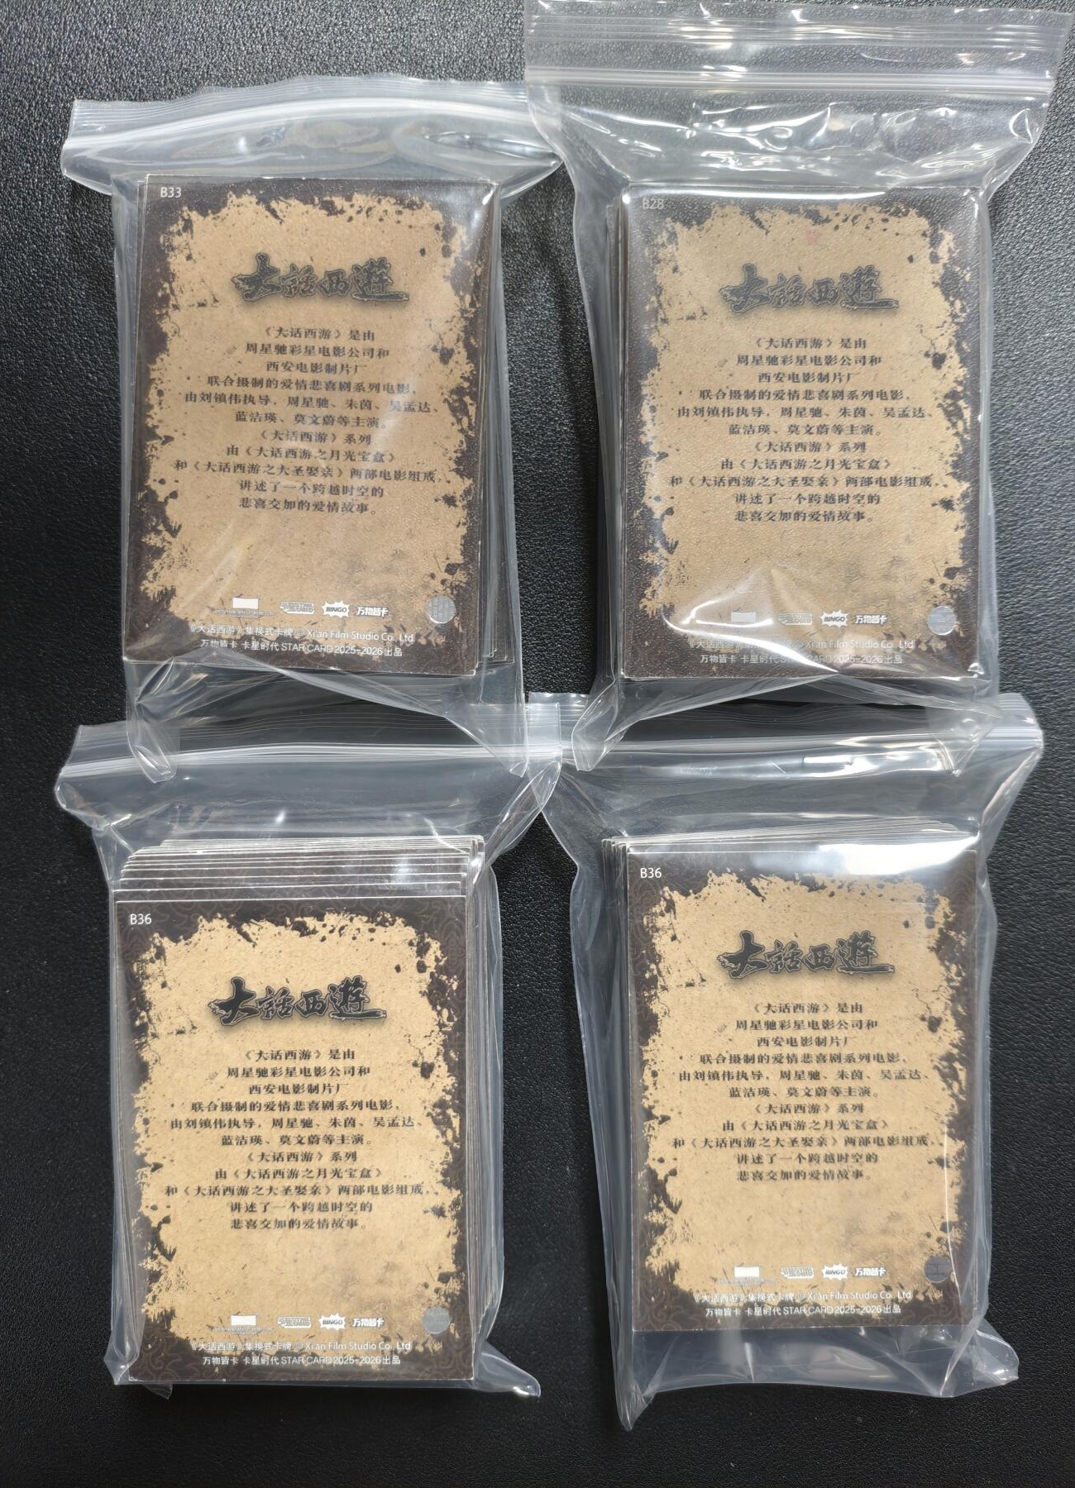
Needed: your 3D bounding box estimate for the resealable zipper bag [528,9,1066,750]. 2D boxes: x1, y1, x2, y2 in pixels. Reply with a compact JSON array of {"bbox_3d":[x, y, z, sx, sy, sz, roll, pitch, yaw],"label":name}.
[{"bbox_3d":[0.049,-0.067,0.208,0.102,0.020,0.142,0,90,0],"label":"resealable zipper bag"}]

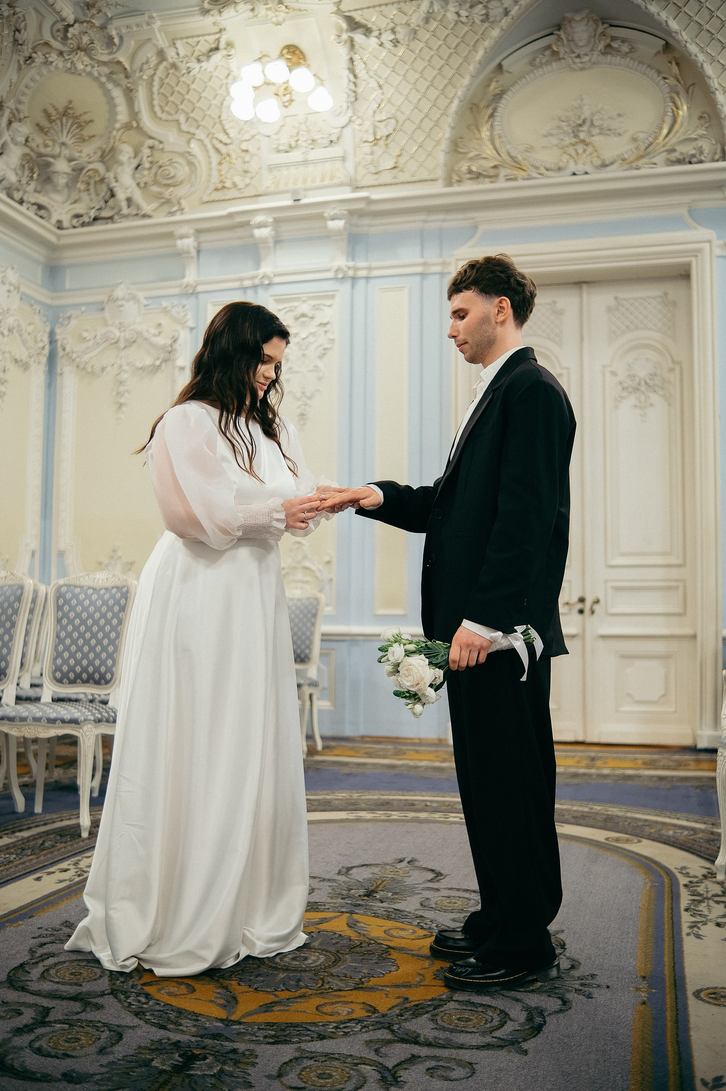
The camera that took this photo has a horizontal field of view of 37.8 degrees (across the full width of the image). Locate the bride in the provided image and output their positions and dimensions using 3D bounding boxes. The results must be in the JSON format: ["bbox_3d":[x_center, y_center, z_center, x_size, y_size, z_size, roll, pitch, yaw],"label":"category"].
[{"bbox_3d":[-0.422,0.192,2.823,0.650,1.710,0.600,-3,-5,38],"label":"bride"}]

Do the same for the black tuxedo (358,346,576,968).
[{"bbox_3d":[0.264,0.253,2.689,0.560,1.530,0.530,1,-4,-10],"label":"black tuxedo"}]

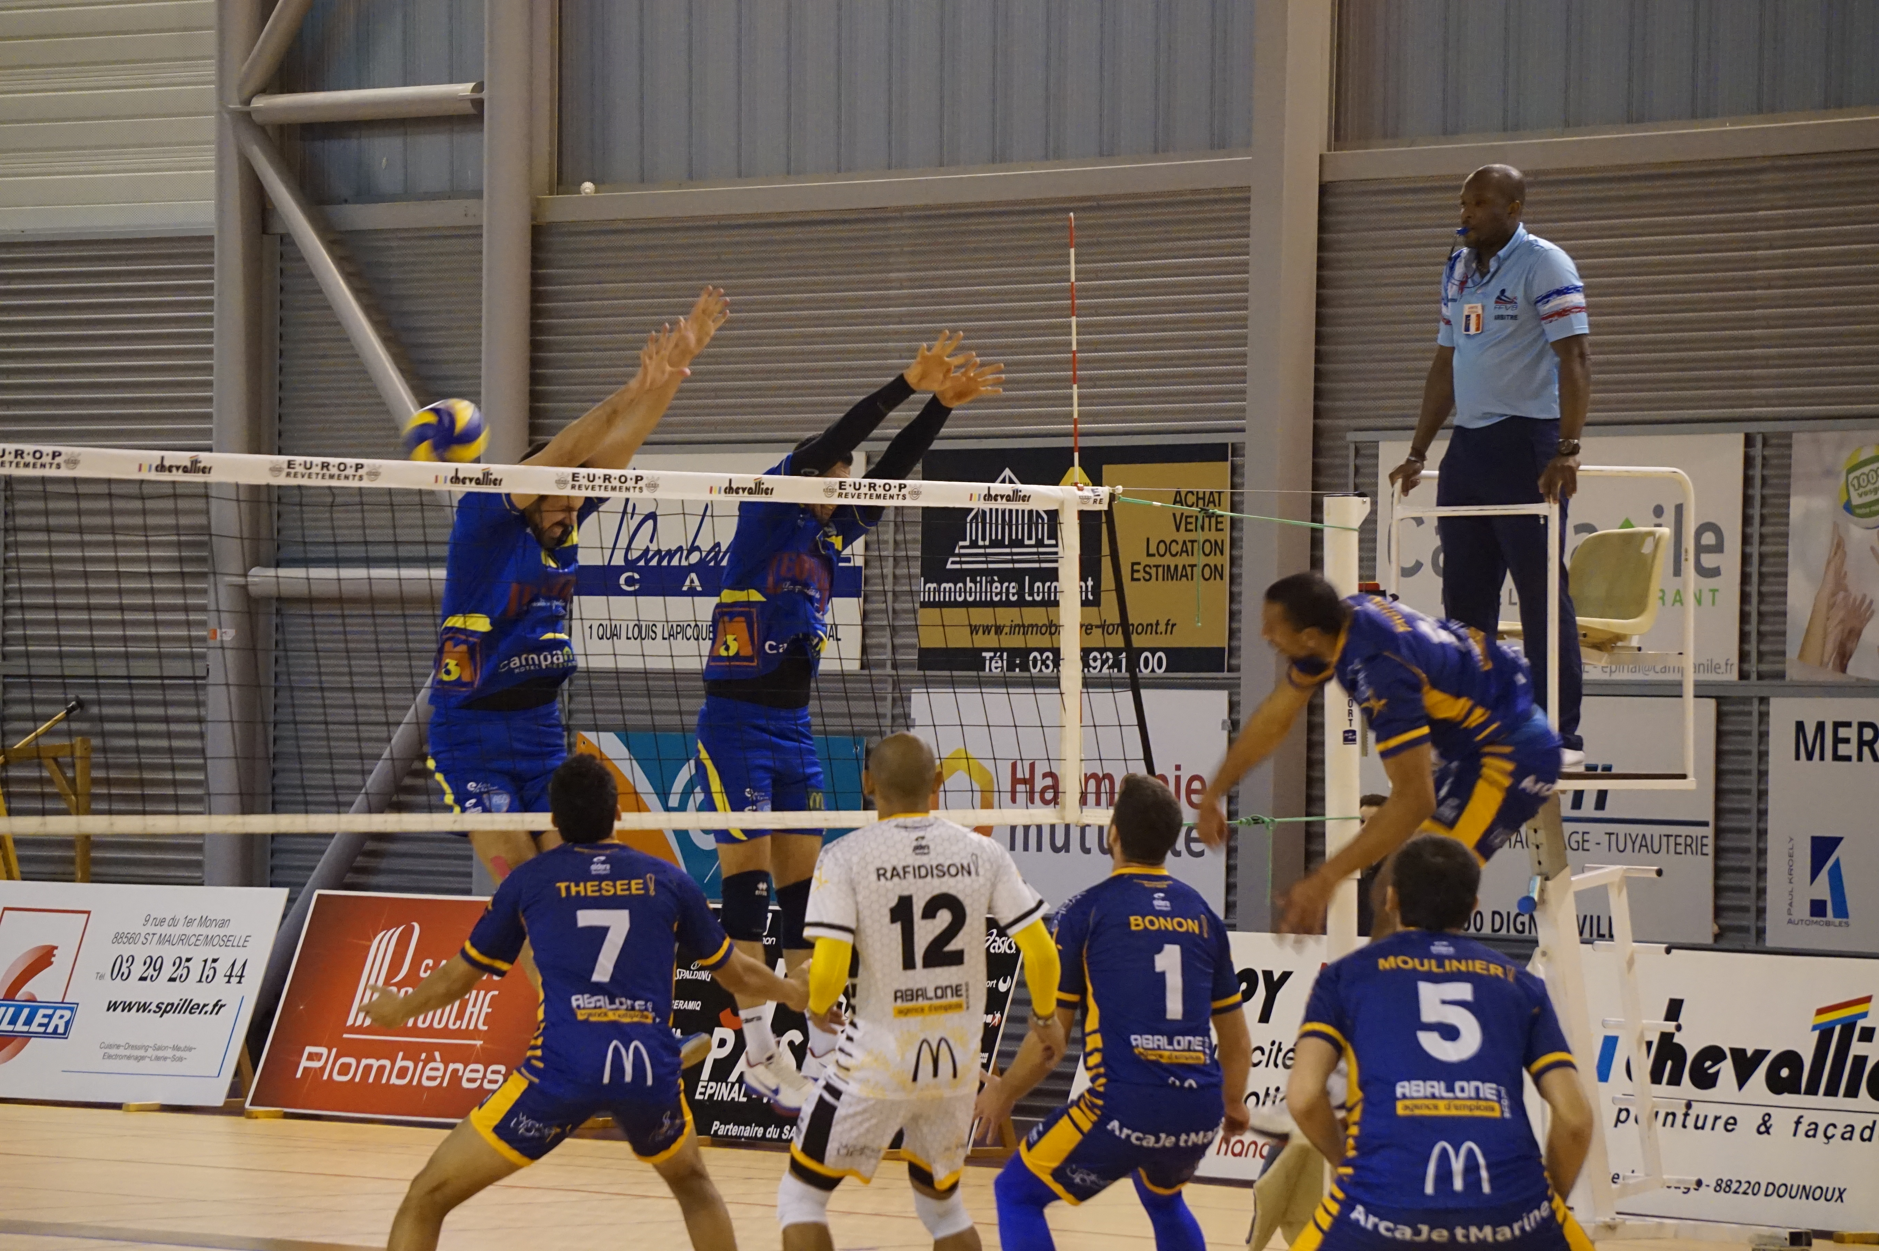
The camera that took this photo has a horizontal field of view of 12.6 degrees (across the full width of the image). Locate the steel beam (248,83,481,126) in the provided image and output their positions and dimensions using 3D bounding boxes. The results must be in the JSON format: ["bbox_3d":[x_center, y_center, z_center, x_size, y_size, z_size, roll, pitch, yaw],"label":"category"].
[{"bbox_3d":[-2.794,-2.539,41.443,0.140,0.140,1.711,2,-1,-43],"label":"steel beam"}]

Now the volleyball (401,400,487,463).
[{"bbox_3d":[-1.404,-0.537,24.200,0.210,0.210,0.210,1,-1,0],"label":"volleyball"}]

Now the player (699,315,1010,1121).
[{"bbox_3d":[-0.268,0.289,24.800,0.540,2.260,0.920,2,-1,-43],"label":"player"}]

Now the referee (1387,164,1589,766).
[{"bbox_3d":[1.734,-0.499,26.400,0.450,1.840,0.670,2,-1,-43],"label":"referee"}]

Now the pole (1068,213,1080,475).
[{"bbox_3d":[0.408,-0.314,25.170,0.010,1.800,0.010,-1,0,-43],"label":"pole"}]

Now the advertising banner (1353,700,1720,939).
[{"bbox_3d":[2.495,0.810,35.453,0.030,1.000,2.000,1,-1,-42],"label":"advertising banner"}]

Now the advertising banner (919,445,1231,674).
[{"bbox_3d":[0.598,-0.291,37.554,0.030,1.000,2.000,1,-1,-42],"label":"advertising banner"}]

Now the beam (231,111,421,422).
[{"bbox_3d":[-2.886,-1.526,41.518,0.135,2.500,0.135,2,-43,-43],"label":"beam"}]

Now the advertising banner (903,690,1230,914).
[{"bbox_3d":[0.583,0.786,37.953,0.030,0.980,2.030,2,-1,-43],"label":"advertising banner"}]

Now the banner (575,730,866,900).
[{"bbox_3d":[-1.012,0.886,39.277,0.030,0.770,2.020,1,-1,-42],"label":"banner"}]

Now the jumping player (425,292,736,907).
[{"bbox_3d":[-1.074,0.171,24.162,0.680,2.250,0.900,1,-1,-42],"label":"jumping player"}]

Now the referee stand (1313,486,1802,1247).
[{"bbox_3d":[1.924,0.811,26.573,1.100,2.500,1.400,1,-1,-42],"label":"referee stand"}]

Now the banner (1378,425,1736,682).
[{"bbox_3d":[2.581,-0.279,35.390,0.030,1.000,2.000,1,-1,-42],"label":"banner"}]

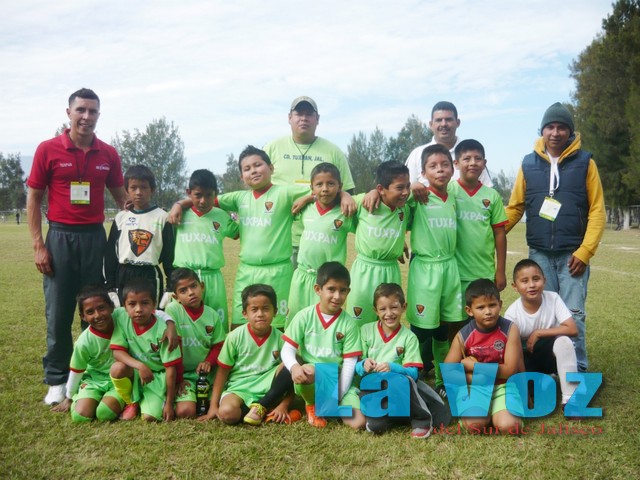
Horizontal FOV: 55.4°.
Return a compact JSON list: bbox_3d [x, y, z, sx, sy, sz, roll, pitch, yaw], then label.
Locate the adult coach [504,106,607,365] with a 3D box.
[{"bbox_3d":[1.418,0.005,3.720,0.620,1.700,0.340,1,3,23],"label":"adult coach"}]

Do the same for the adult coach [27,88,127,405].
[{"bbox_3d":[-1.365,0.023,3.433,0.580,1.750,0.360,-1,2,-25],"label":"adult coach"}]

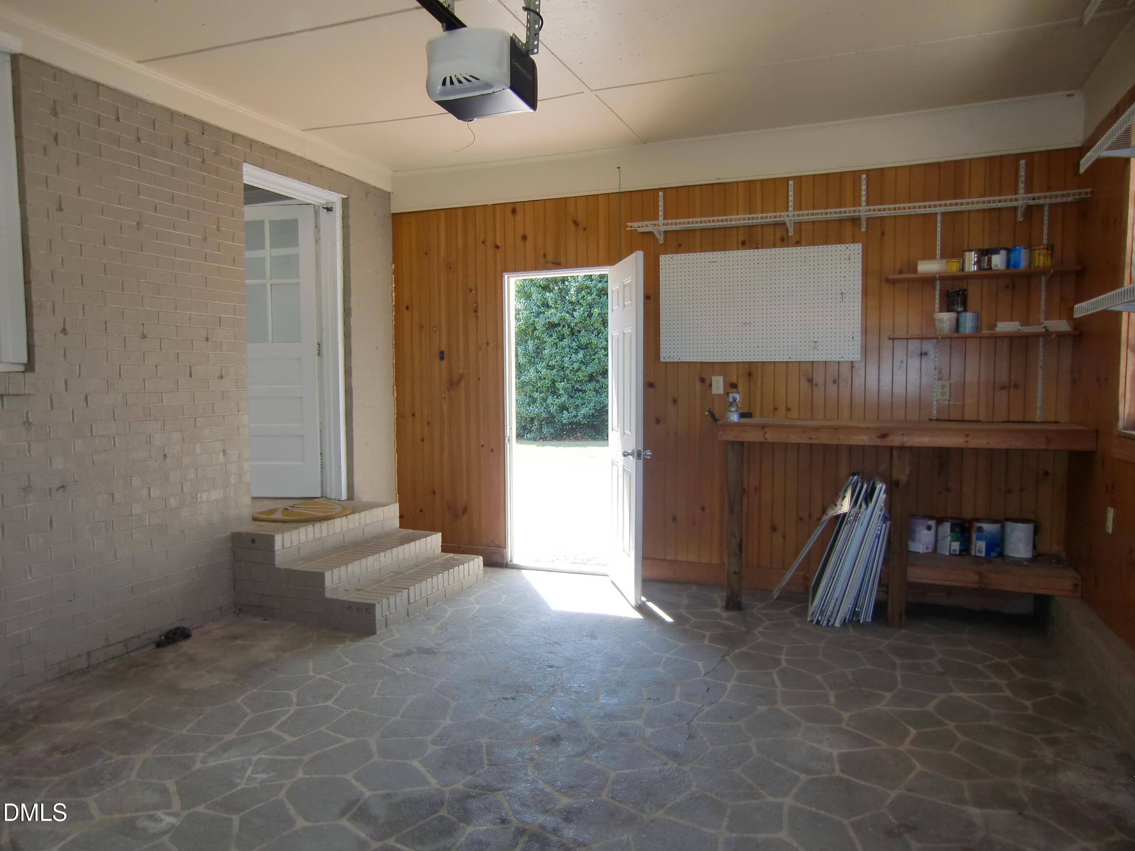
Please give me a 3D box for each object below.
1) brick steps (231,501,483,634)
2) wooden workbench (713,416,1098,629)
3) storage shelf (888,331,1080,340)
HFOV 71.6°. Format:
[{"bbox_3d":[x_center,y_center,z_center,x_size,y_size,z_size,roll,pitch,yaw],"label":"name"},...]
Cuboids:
[{"bbox_3d":[-1.241,0.823,4.899,0.972,0.476,1.205,1,4,22],"label":"brick steps"},{"bbox_3d":[1.787,0.529,4.375,1.800,1.087,0.577,1,4,22],"label":"wooden workbench"},{"bbox_3d":[2.248,-0.489,4.308,0.905,0.019,0.230,1,4,22],"label":"storage shelf"}]

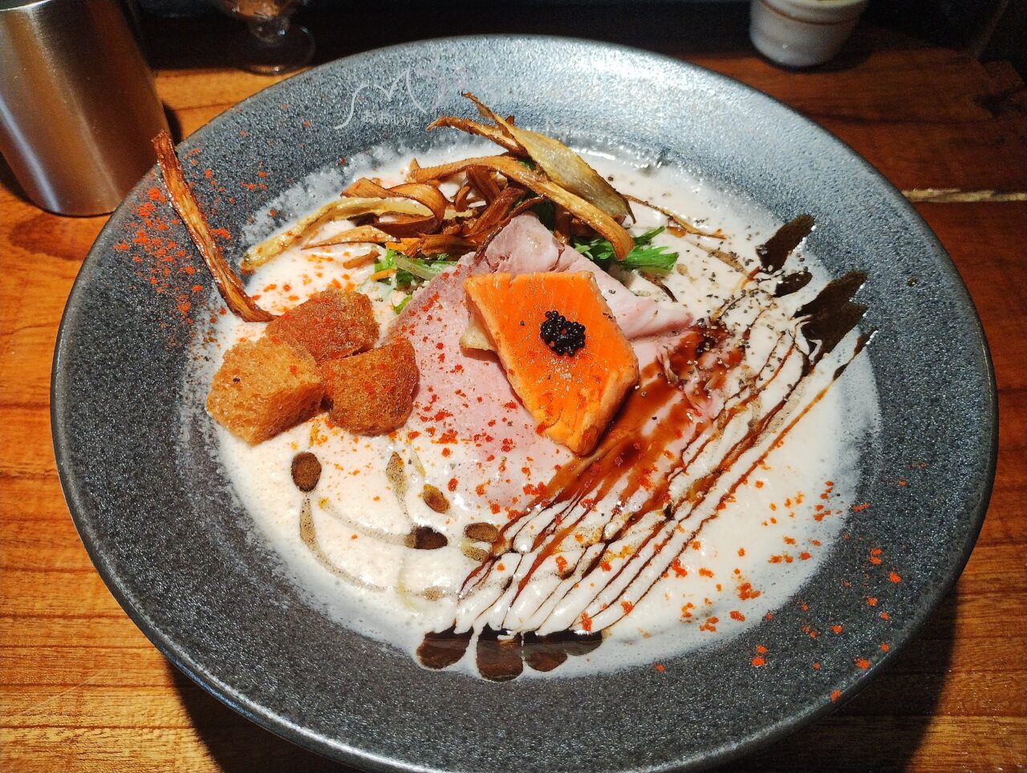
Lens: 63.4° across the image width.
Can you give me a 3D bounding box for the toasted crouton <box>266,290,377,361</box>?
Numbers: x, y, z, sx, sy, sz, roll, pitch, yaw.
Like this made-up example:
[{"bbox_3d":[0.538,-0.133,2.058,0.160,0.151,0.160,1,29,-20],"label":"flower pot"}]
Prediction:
[{"bbox_3d":[-0.053,-0.013,0.234,0.024,0.018,0.019,-27,60,-19],"label":"toasted crouton"}]

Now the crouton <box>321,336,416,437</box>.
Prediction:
[{"bbox_3d":[-0.038,0.001,0.227,0.023,0.018,0.018,-16,57,-12],"label":"crouton"}]

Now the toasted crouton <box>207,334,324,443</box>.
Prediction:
[{"bbox_3d":[-0.067,0.001,0.225,0.021,0.019,0.019,-5,55,9],"label":"toasted crouton"}]

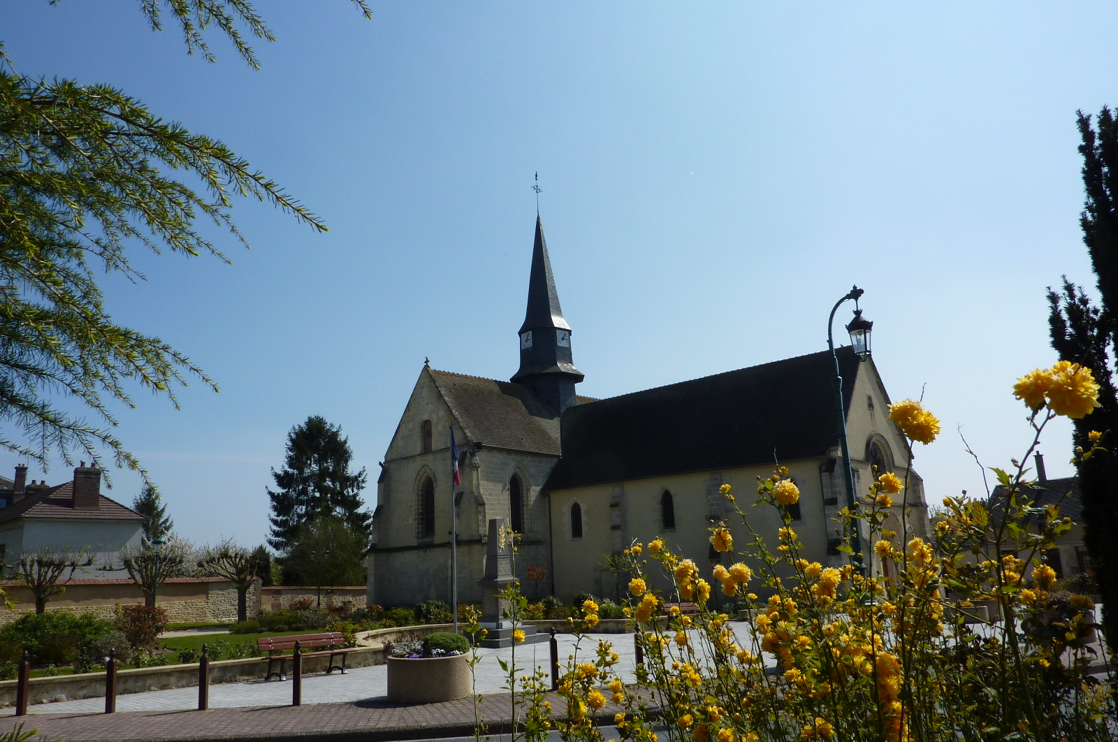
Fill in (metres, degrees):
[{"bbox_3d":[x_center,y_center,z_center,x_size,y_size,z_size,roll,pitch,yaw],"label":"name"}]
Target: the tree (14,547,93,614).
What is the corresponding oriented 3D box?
[{"bbox_3d":[-17.216,7.511,27.441,2.291,2.999,2.291,6,-16,-31],"label":"tree"}]

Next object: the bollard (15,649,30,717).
[{"bbox_3d":[-8.848,5.166,13.382,0.128,1.047,0.128,-2,-13,-5],"label":"bollard"}]

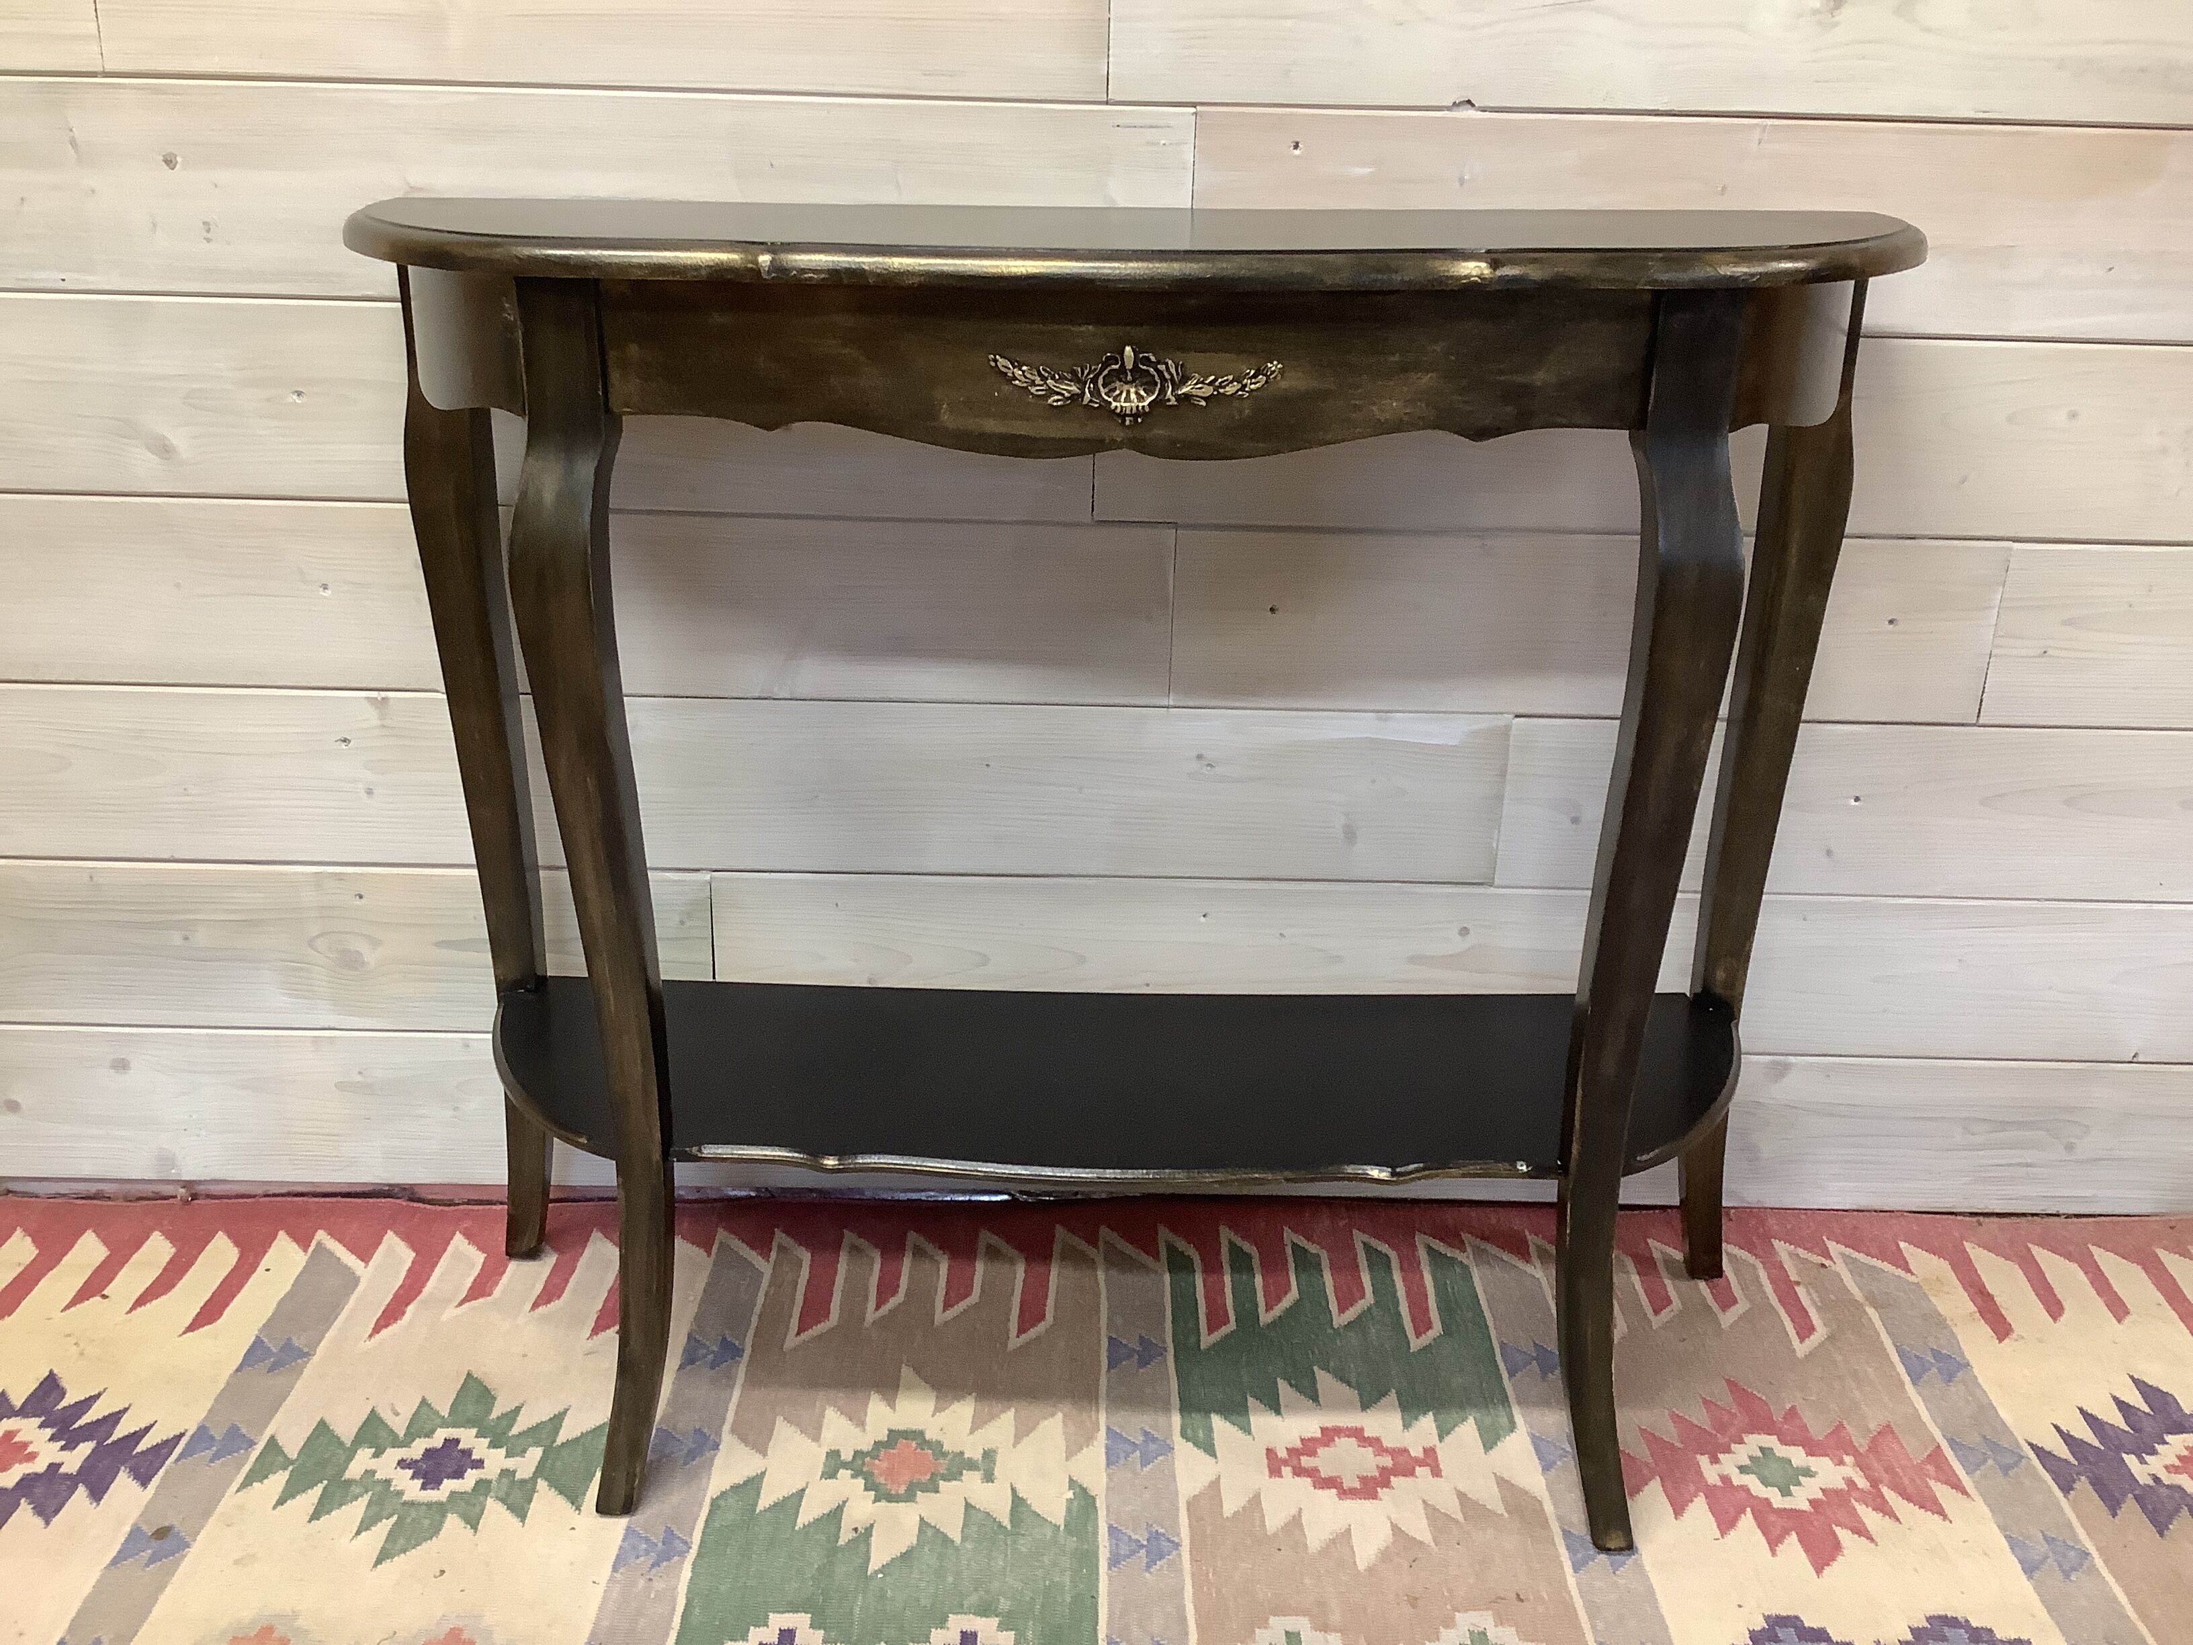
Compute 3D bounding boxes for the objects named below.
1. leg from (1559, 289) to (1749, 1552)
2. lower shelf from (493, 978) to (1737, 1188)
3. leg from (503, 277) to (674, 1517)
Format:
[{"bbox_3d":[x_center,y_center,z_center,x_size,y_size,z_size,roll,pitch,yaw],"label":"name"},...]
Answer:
[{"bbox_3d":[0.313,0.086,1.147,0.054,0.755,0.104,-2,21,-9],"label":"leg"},{"bbox_3d":[0.017,0.178,1.350,0.885,0.015,0.261,1,21,0],"label":"lower shelf"},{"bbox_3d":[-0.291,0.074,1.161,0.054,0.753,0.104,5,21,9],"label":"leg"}]

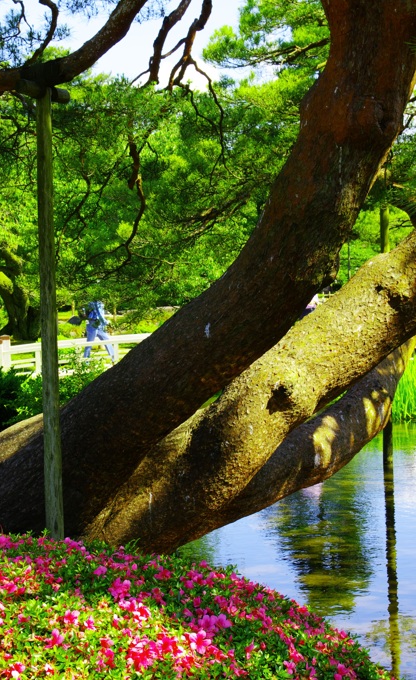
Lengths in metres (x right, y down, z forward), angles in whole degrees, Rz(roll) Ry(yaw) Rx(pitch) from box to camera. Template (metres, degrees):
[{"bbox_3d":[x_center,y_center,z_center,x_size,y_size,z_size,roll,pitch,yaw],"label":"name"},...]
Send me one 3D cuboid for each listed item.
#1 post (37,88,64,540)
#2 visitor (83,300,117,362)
[{"bbox_3d":[-0.978,-0.138,7.531,0.107,2.825,0.107,-1,3,0],"label":"post"},{"bbox_3d":[-2.388,-0.284,26.760,0.700,1.644,0.550,0,3,-6],"label":"visitor"}]

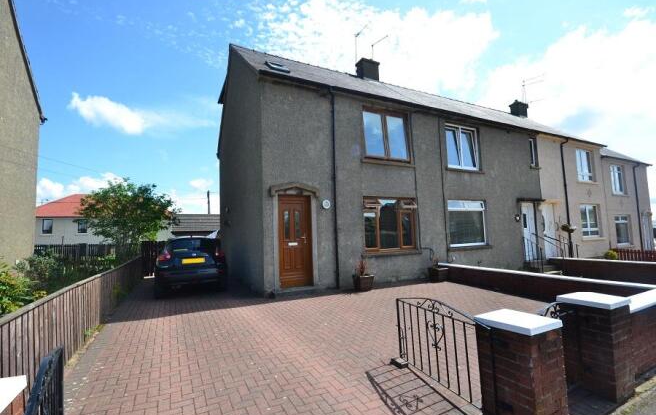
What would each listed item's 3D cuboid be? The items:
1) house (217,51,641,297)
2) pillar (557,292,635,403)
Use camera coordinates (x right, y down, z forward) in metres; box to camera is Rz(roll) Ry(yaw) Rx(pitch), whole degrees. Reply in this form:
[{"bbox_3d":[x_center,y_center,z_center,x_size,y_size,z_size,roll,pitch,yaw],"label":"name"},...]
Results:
[{"bbox_3d":[7.780,-2.089,16.499,26.000,9.600,8.700,0,-3,-28],"label":"house"},{"bbox_3d":[2.725,1.367,2.779,0.410,0.910,0.410,0,-3,-28],"label":"pillar"}]

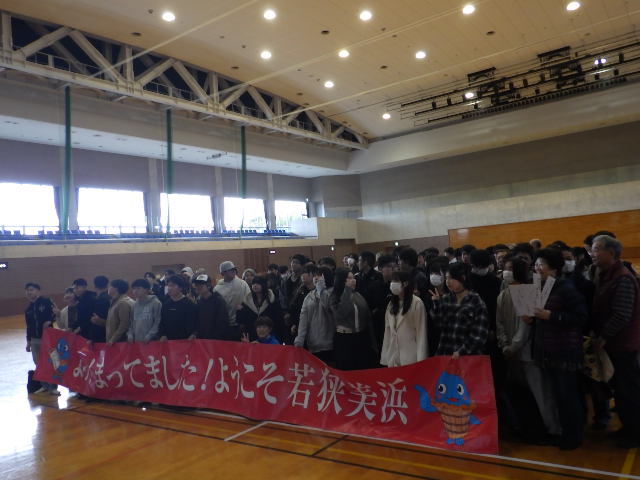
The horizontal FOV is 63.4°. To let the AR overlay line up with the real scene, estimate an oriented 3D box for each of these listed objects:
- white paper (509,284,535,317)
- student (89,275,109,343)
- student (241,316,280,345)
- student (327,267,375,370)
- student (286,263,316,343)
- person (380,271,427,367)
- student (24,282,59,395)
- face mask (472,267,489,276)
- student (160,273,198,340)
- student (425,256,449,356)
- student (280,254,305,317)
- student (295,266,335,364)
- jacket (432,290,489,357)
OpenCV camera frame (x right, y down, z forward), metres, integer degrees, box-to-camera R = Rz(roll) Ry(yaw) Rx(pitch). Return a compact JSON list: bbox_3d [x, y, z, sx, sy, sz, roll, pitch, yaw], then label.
[{"bbox_3d":[1.612,0.475,4.100,0.210,0.270,0.020,-14,-10,24],"label":"white paper"},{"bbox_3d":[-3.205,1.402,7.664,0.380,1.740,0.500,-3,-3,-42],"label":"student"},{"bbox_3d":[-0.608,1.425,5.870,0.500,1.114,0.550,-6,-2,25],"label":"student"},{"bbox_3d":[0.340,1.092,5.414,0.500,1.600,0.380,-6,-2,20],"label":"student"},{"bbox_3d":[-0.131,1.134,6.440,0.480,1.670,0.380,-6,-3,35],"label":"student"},{"bbox_3d":[0.882,1.059,4.985,0.480,1.533,0.320,-6,-2,34],"label":"person"},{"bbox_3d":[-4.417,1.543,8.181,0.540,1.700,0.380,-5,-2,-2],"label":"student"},{"bbox_3d":[1.545,0.303,4.985,0.150,0.100,0.080,-6,-2,27],"label":"face mask"},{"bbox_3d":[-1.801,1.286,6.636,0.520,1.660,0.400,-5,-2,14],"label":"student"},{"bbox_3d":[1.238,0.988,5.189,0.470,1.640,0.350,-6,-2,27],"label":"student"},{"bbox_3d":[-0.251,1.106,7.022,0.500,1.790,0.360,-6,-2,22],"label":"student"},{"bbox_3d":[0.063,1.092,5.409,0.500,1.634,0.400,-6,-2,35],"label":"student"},{"bbox_3d":[1.204,0.764,4.470,0.520,0.640,0.380,-7,-3,40],"label":"jacket"}]

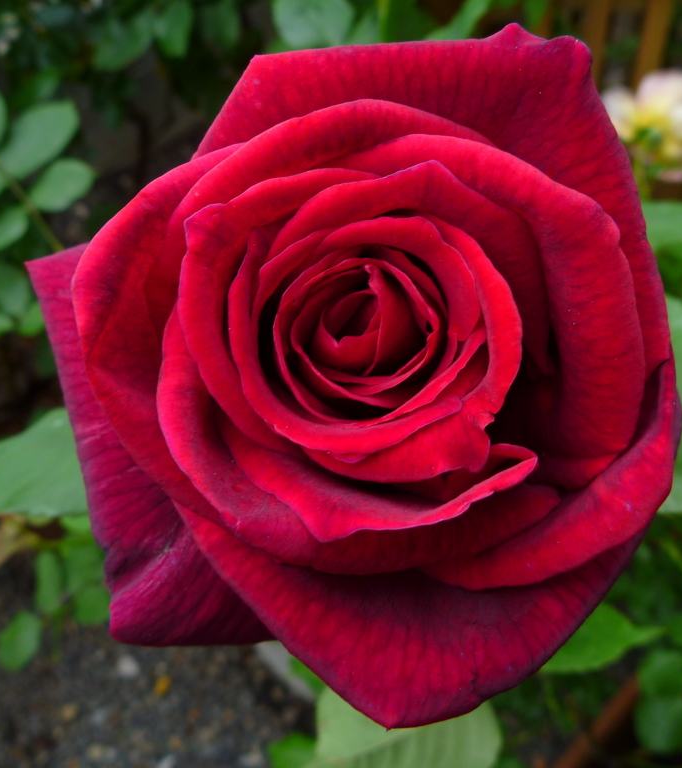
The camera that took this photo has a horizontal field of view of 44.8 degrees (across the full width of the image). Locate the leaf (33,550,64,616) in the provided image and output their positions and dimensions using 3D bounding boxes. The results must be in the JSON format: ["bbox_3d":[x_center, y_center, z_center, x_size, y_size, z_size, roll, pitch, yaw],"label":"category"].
[{"bbox_3d":[-0.191,0.130,0.540,0.018,0.010,0.042,-5,70,-18],"label":"leaf"}]

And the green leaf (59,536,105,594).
[{"bbox_3d":[-0.162,0.114,0.520,0.027,0.010,0.039,-17,64,-8],"label":"green leaf"}]

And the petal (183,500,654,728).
[{"bbox_3d":[0.014,0.046,0.163,0.090,0.038,0.043,0,76,0],"label":"petal"}]

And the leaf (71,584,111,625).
[{"bbox_3d":[-0.163,0.145,0.540,0.022,0.009,0.026,-34,76,-24],"label":"leaf"}]

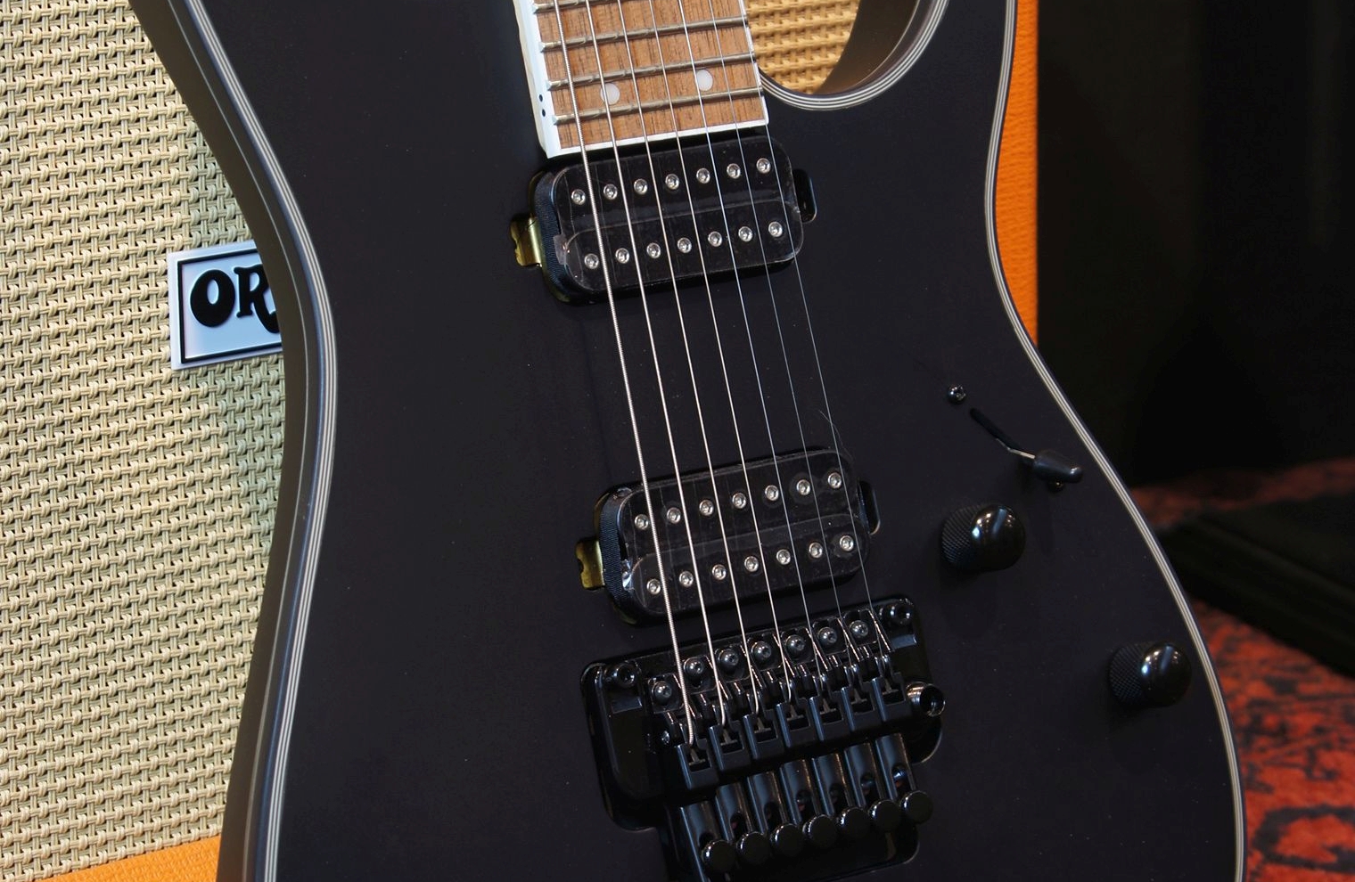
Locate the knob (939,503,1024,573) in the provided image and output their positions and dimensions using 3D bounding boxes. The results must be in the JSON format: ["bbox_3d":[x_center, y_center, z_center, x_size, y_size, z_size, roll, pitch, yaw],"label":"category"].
[{"bbox_3d":[0.087,0.027,1.196,0.018,0.018,0.018,-12,1,-33],"label":"knob"}]

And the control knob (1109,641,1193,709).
[{"bbox_3d":[0.138,0.068,1.224,0.019,0.019,0.018,-12,1,-33],"label":"control knob"}]

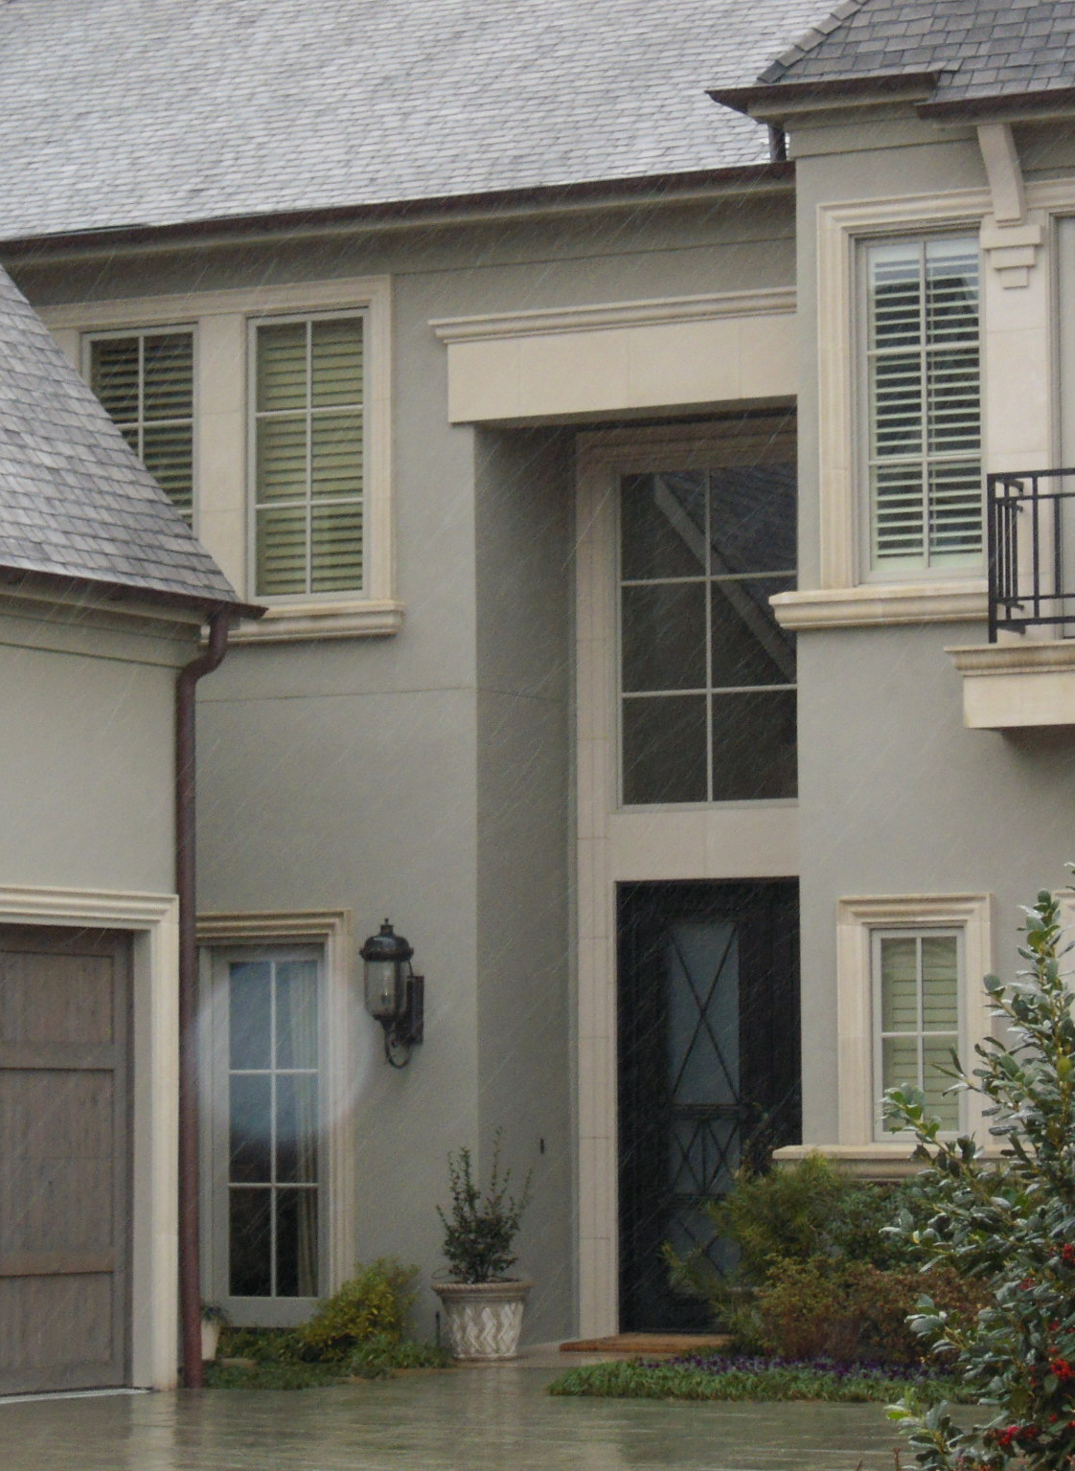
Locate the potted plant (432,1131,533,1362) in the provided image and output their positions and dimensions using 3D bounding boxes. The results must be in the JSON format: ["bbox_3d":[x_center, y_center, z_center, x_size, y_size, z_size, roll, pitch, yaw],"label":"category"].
[{"bbox_3d":[-0.314,2.899,31.695,0.586,1.324,0.586,0,-4,0],"label":"potted plant"}]

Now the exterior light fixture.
[{"bbox_3d":[-0.809,1.482,31.851,0.315,0.856,0.517,-3,-5,29],"label":"exterior light fixture"}]

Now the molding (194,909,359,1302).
[{"bbox_3d":[-1.663,2.359,33.709,1.286,2.582,0.141,-3,-5,29],"label":"molding"}]

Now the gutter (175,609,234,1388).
[{"bbox_3d":[-1.759,1.393,29.435,0.310,4.105,0.120,-3,-5,29],"label":"gutter"}]

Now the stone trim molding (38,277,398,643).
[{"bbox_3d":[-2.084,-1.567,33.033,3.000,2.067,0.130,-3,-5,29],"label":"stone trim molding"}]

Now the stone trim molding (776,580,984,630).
[{"bbox_3d":[1.895,-0.713,30.087,1.333,0.223,0.125,-3,-5,29],"label":"stone trim molding"}]

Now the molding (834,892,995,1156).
[{"bbox_3d":[2.087,1.601,30.784,0.944,1.399,0.121,-3,-5,29],"label":"molding"}]

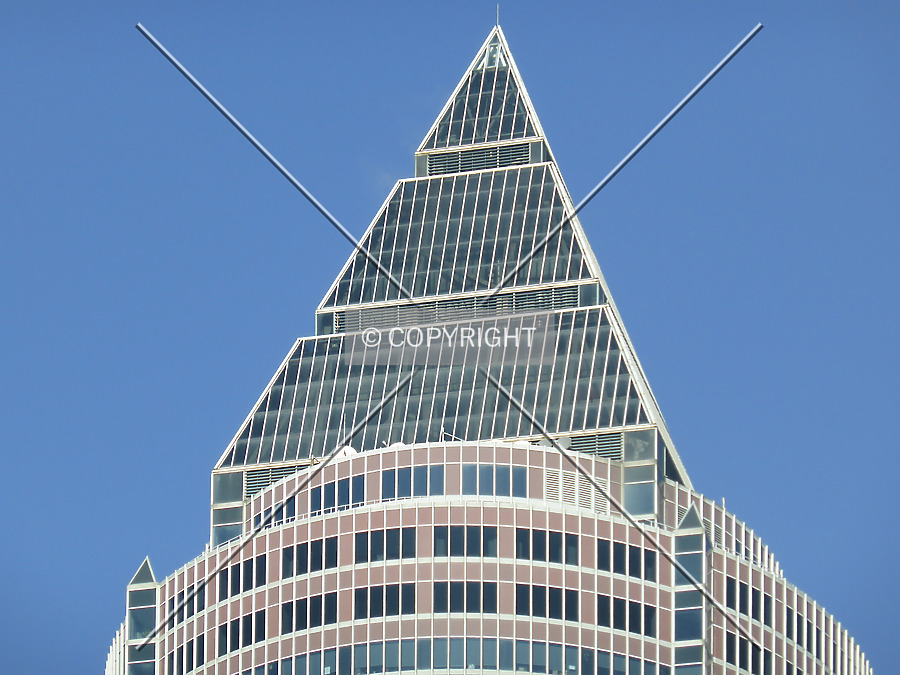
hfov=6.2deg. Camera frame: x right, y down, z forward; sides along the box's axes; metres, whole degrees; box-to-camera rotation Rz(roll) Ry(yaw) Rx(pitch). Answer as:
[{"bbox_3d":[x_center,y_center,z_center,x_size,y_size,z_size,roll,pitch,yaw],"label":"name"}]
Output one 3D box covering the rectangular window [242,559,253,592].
[{"bbox_3d":[-10.558,12.419,432.344,0.707,1.878,0.150,-20,-37,32],"label":"rectangular window"}]

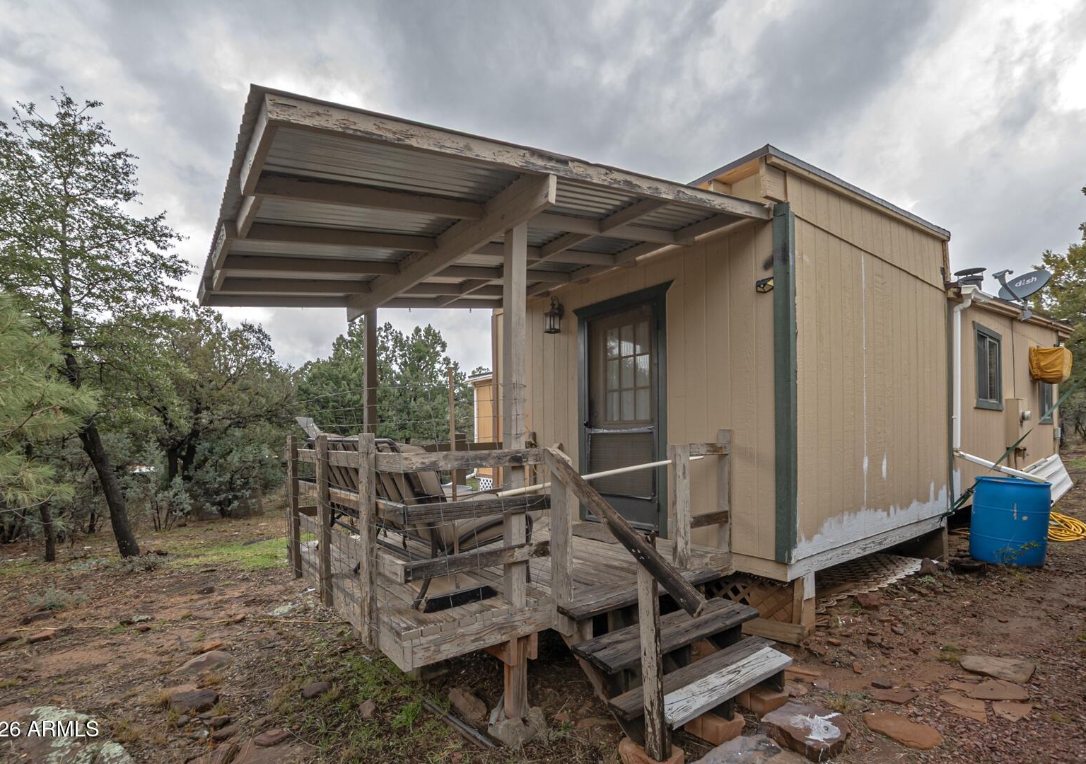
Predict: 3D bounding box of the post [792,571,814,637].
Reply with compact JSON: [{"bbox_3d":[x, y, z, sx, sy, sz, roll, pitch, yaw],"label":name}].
[{"bbox_3d":[1.791,1.546,3.314,0.100,0.400,0.120,4,-5,-36],"label":"post"}]

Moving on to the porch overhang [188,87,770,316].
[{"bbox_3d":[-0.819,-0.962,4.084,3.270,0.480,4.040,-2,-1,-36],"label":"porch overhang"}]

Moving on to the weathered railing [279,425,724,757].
[{"bbox_3d":[-0.354,1.129,3.786,2.580,1.570,3.500,4,-5,-36],"label":"weathered railing"}]

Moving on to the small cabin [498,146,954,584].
[{"bbox_3d":[1.870,-0.028,5.939,3.700,3.130,4.200,4,-5,-36],"label":"small cabin"}]

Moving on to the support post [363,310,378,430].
[{"bbox_3d":[-1.691,0.328,4.674,0.090,2.050,0.090,1,-3,-36],"label":"support post"}]

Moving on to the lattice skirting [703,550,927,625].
[{"bbox_3d":[2.647,1.657,4.369,2.870,0.400,0.780,4,-5,-36],"label":"lattice skirting"}]

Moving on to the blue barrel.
[{"bbox_3d":[4.998,1.468,5.120,0.600,0.820,0.600,4,-1,-36],"label":"blue barrel"}]

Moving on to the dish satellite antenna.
[{"bbox_3d":[6.674,-1.217,6.650,0.570,0.670,0.560,1,-4,-8],"label":"dish satellite antenna"}]

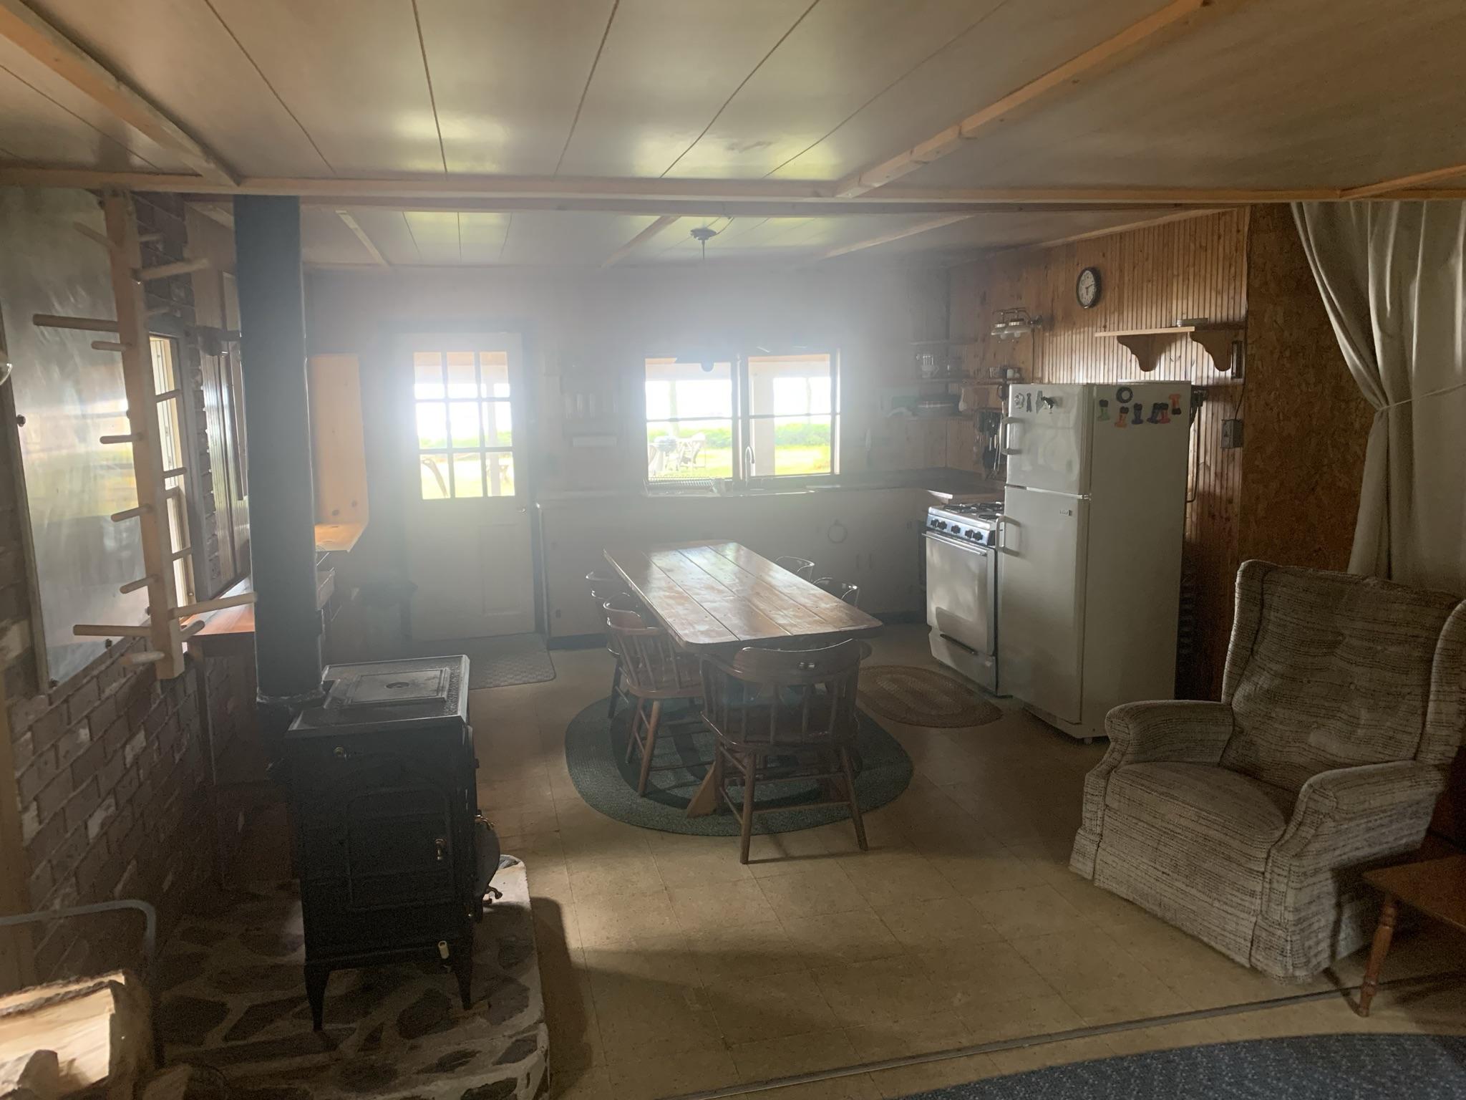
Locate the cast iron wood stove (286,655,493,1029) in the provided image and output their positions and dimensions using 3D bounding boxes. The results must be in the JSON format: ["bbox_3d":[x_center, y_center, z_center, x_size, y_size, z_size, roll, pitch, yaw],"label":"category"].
[{"bbox_3d":[-0.870,0.729,2.929,0.460,0.746,0.610,-3,9,-13],"label":"cast iron wood stove"}]

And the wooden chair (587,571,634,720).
[{"bbox_3d":[-0.396,0.465,5.167,0.530,0.760,0.560,-3,9,-13],"label":"wooden chair"}]

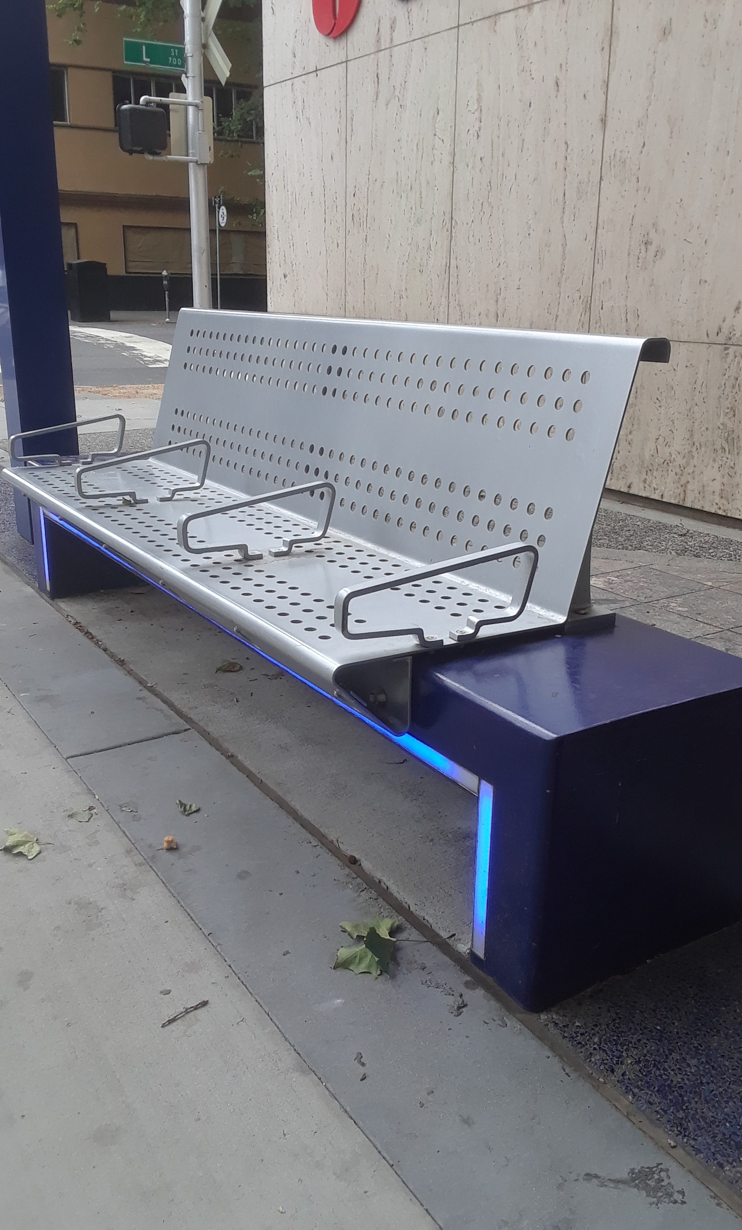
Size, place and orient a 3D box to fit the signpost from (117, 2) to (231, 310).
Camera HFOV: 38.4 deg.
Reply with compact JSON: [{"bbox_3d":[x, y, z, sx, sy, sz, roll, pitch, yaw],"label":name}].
[{"bbox_3d":[-1.872,-4.432,10.485,1.150,4.300,0.550,-10,20,-30],"label":"signpost"}]

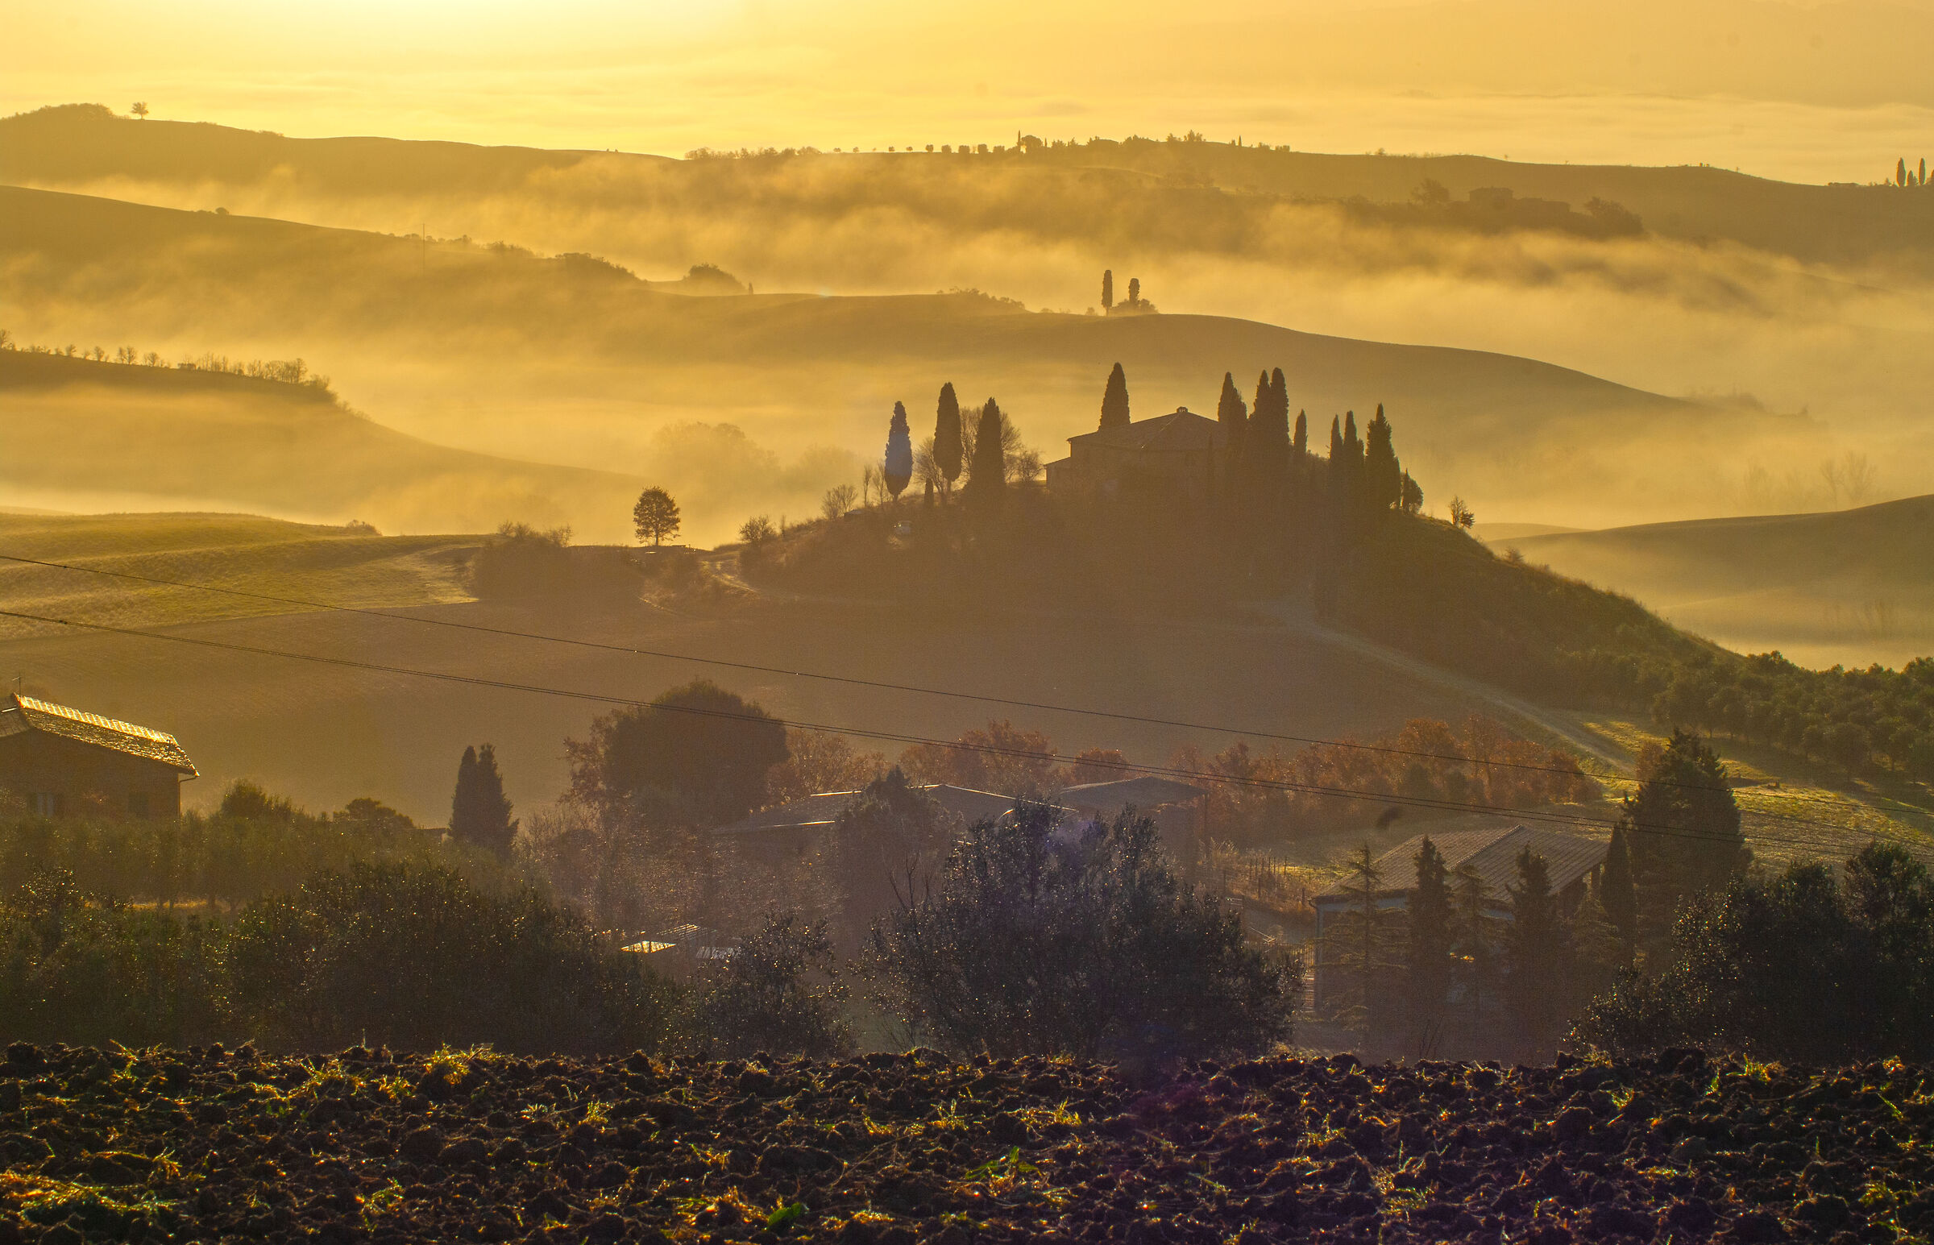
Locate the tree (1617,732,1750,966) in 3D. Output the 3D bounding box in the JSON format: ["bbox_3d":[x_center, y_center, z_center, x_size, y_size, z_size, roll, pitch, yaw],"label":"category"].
[{"bbox_3d":[35.928,11.455,283.000,6.330,12.197,6.140,1,6,0],"label":"tree"}]

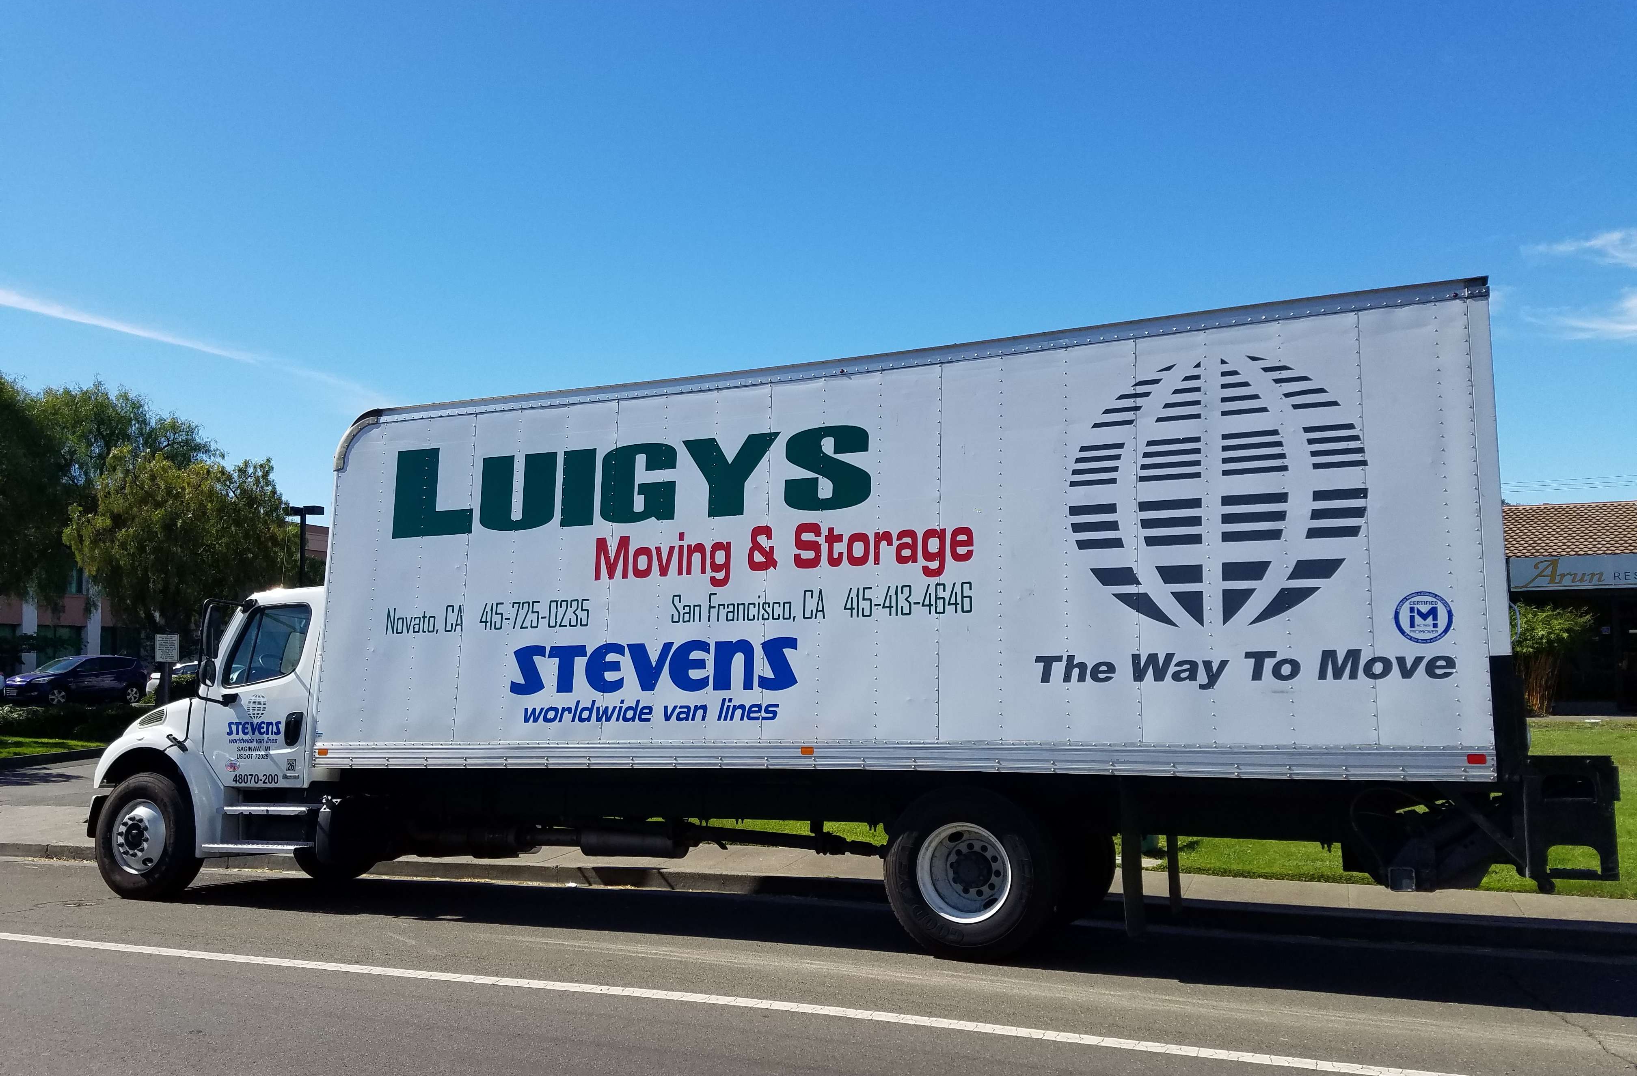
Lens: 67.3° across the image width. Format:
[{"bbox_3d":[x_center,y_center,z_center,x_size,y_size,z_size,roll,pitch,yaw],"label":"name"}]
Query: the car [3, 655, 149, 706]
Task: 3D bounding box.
[{"bbox_3d":[-24.434,4.737,40.622,1.860,1.680,4.520,-3,-6,23],"label":"car"}]

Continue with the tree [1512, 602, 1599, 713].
[{"bbox_3d":[13.847,2.310,23.500,1.950,2.250,1.850,-3,-6,23],"label":"tree"}]

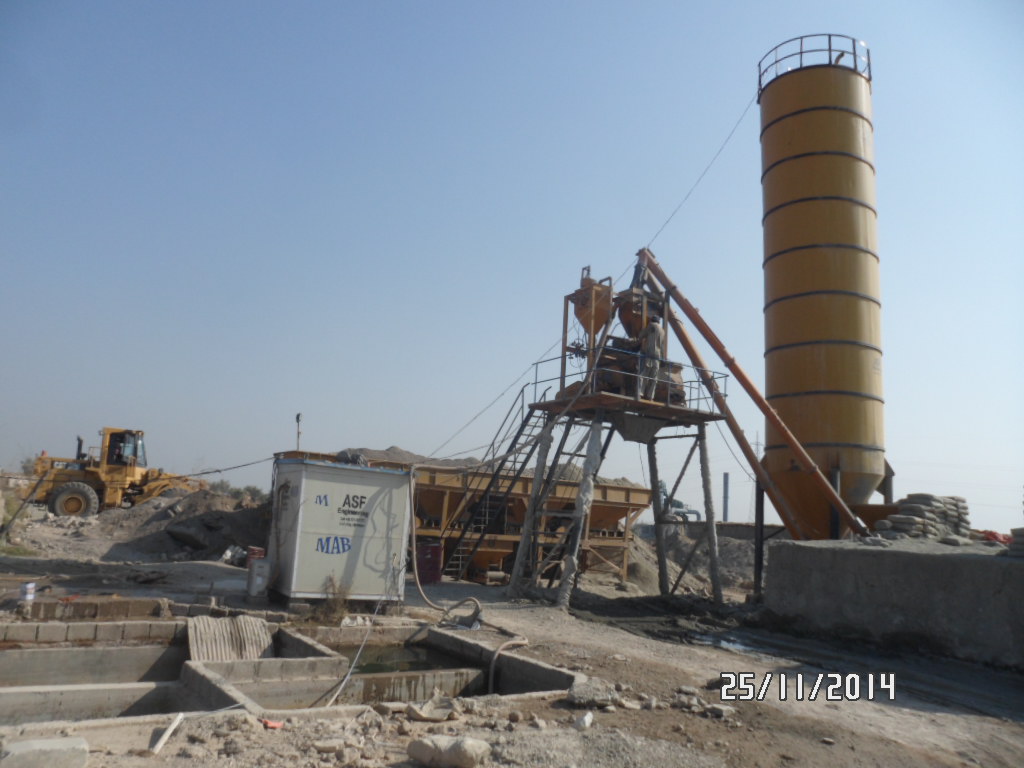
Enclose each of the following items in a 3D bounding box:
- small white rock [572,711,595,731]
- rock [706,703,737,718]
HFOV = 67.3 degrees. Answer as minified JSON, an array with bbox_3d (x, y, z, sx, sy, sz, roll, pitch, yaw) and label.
[{"bbox_3d":[0.550,2.556,5.870,0.140,0.125,0.120,3,-10,0],"label":"small white rock"},{"bbox_3d":[1.738,2.726,6.433,0.250,0.095,0.180,3,-10,0],"label":"rock"}]

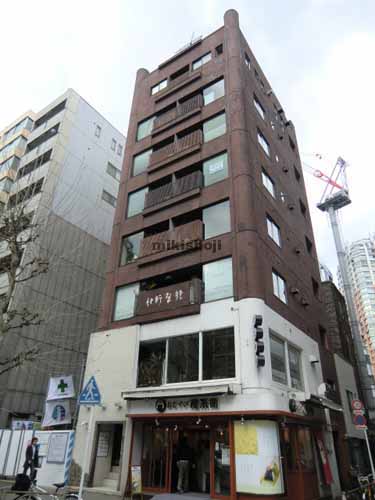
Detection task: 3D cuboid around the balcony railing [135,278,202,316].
[{"bbox_3d":[-0.800,2.068,14.701,3.284,1.114,0.160,-17,-34,29],"label":"balcony railing"}]

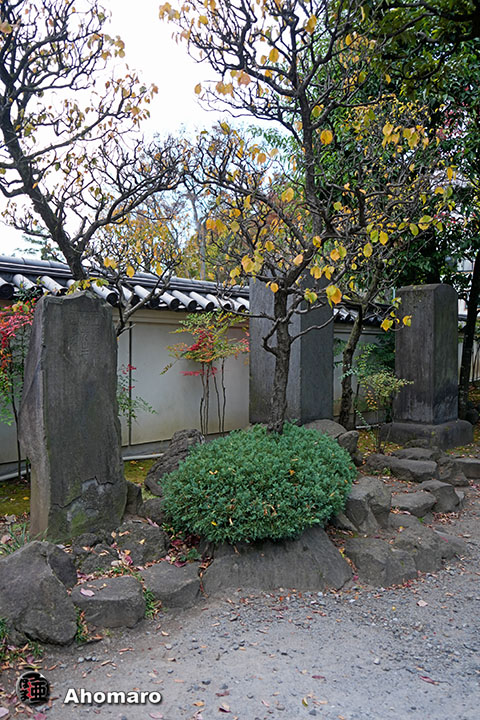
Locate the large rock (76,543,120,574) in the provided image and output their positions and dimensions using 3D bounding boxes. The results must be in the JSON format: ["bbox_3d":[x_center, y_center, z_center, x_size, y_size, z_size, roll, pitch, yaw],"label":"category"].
[{"bbox_3d":[-0.921,1.276,3.878,0.270,0.160,0.270,0,1,-15],"label":"large rock"}]

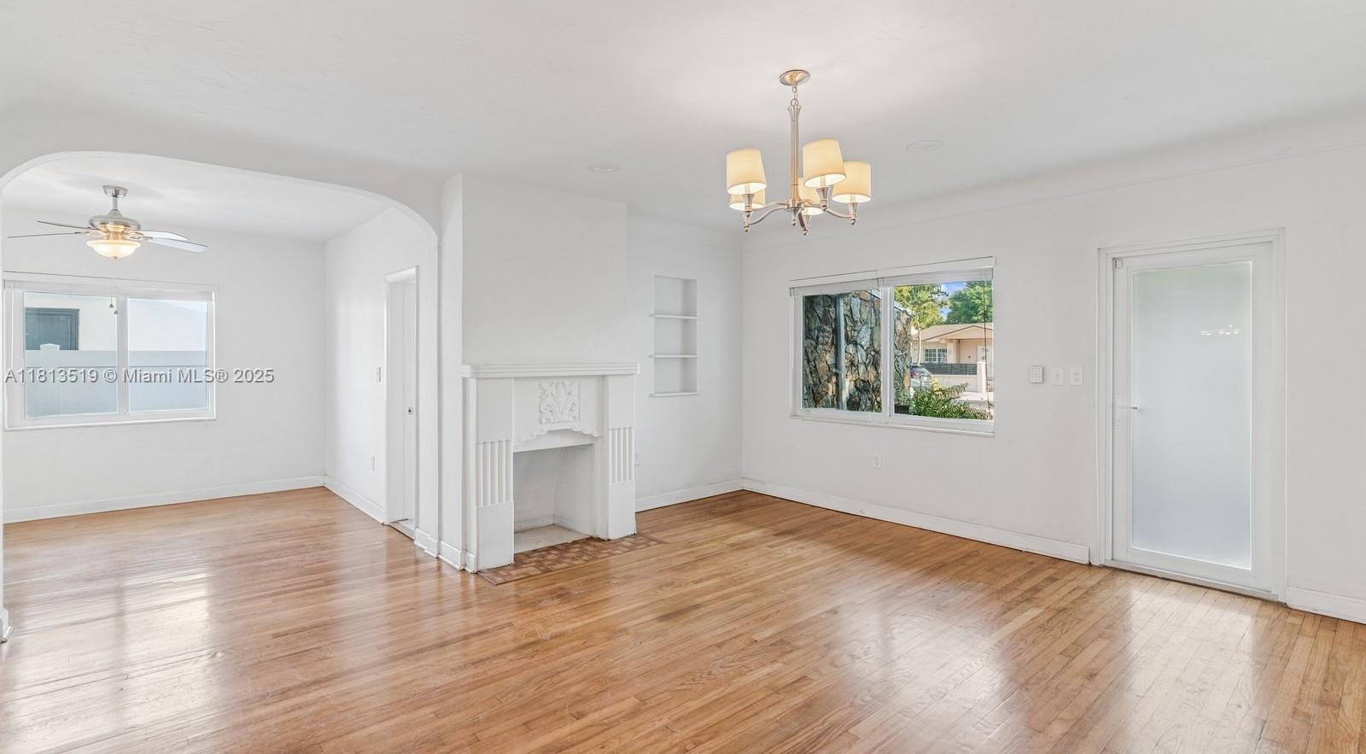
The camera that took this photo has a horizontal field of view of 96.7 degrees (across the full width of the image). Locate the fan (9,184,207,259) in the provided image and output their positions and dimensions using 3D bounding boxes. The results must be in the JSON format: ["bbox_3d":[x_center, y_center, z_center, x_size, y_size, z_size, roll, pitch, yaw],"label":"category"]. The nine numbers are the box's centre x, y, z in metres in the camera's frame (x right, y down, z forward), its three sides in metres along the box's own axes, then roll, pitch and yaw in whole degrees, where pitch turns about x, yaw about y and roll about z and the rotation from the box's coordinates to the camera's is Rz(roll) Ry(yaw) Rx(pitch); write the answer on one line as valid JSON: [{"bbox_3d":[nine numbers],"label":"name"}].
[{"bbox_3d":[-4.438,-1.198,4.753,1.240,0.541,1.220,-1,1,-42],"label":"fan"}]

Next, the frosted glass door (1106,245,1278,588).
[{"bbox_3d":[3.106,0.206,3.760,0.130,2.105,0.908,-1,1,-42],"label":"frosted glass door"}]

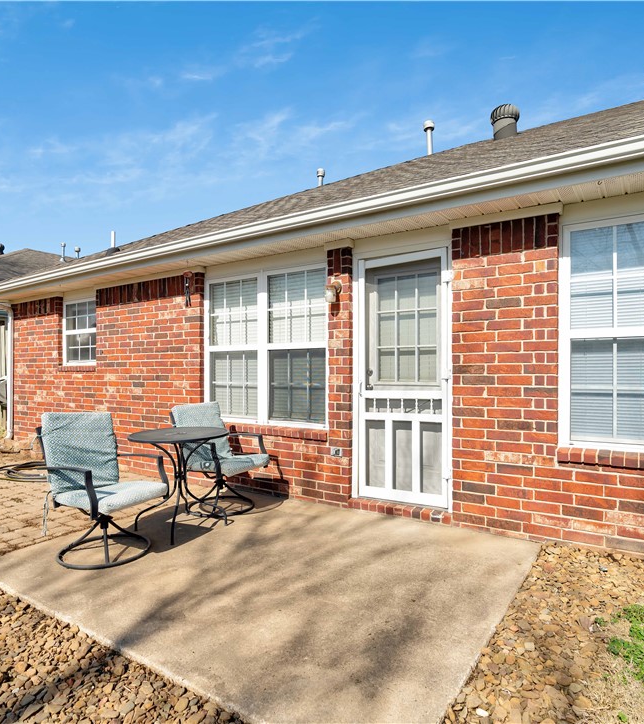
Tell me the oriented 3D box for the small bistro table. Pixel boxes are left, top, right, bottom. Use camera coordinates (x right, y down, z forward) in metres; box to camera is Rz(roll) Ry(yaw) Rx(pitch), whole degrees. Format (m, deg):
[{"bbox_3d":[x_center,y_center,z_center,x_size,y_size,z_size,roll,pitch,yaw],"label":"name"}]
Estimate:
[{"bbox_3d":[-1.077,0.919,3.709,0.750,0.716,0.750,0,-1,0],"label":"small bistro table"}]

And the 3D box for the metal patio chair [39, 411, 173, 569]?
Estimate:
[{"bbox_3d":[-1.462,0.816,3.253,0.680,0.910,0.600,0,-1,29],"label":"metal patio chair"}]

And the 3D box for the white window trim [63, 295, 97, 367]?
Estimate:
[{"bbox_3d":[-3.300,-0.395,6.625,0.860,0.890,0.100,0,0,33],"label":"white window trim"}]

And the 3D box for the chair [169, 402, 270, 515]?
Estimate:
[{"bbox_3d":[-0.938,0.852,4.437,0.750,0.910,0.640,0,0,34],"label":"chair"}]

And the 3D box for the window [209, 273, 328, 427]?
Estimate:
[{"bbox_3d":[-0.595,-0.131,4.839,1.570,1.460,0.100,0,0,33],"label":"window"}]

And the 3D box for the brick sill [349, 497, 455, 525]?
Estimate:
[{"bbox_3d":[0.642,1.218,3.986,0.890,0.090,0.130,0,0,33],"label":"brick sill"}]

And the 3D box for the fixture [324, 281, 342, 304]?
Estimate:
[{"bbox_3d":[0.086,-0.610,4.185,0.125,0.210,0.170,0,0,33],"label":"fixture"}]

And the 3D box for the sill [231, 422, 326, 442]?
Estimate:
[{"bbox_3d":[-0.609,0.685,4.842,1.617,0.100,0.110,0,-1,33],"label":"sill"}]

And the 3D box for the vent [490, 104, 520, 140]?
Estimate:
[{"bbox_3d":[2.719,-3.497,7.149,0.410,0.540,0.410,0,-1,33],"label":"vent"}]

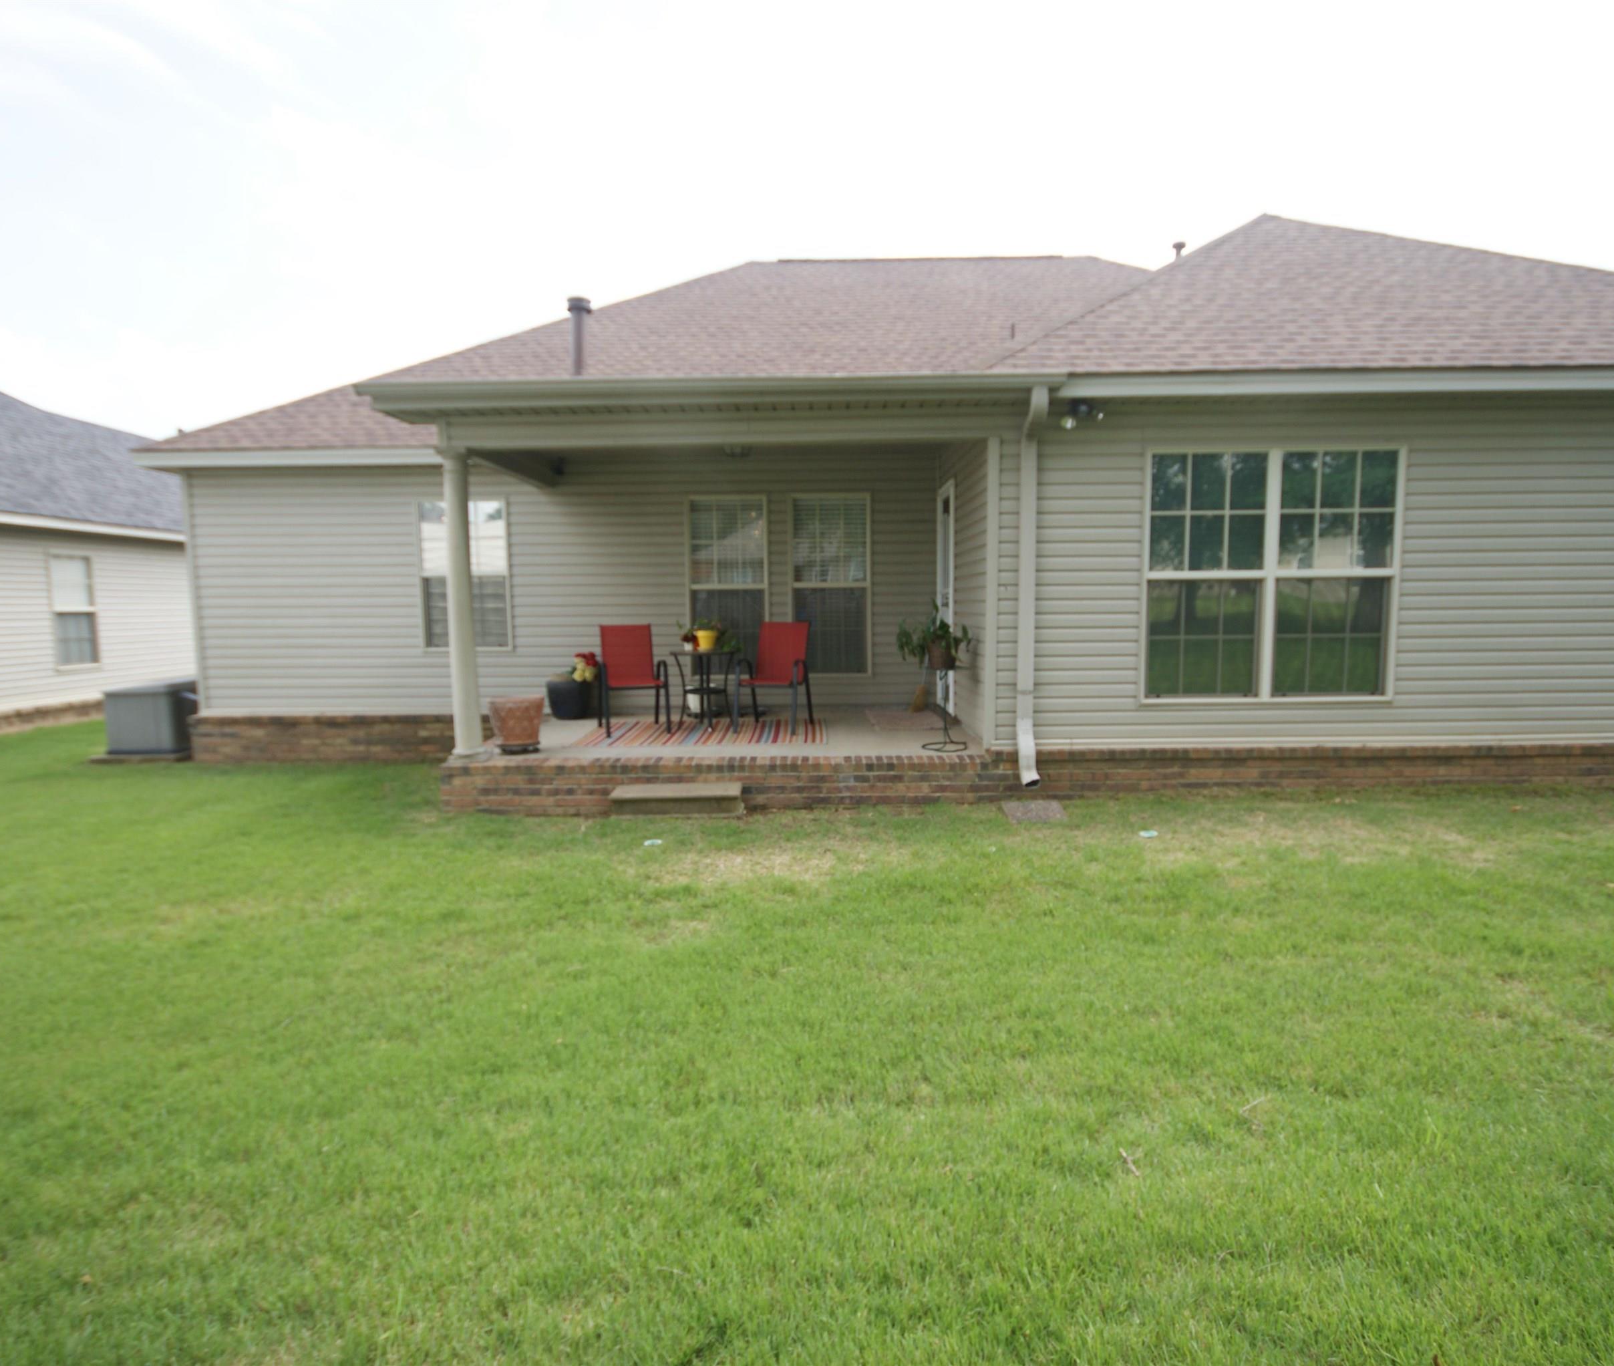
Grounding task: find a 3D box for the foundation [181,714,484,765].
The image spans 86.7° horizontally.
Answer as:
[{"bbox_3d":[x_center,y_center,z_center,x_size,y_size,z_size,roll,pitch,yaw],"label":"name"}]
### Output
[{"bbox_3d":[-4.684,0.562,8.733,3.130,0.460,0.200,0,5,0],"label":"foundation"}]

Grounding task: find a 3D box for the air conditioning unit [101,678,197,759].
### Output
[{"bbox_3d":[-6.969,0.412,9.357,0.760,0.670,0.800,0,5,0],"label":"air conditioning unit"}]

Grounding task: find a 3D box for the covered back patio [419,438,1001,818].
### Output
[{"bbox_3d":[-0.648,-0.542,7.287,3.990,2.660,2.710,0,5,0],"label":"covered back patio"}]

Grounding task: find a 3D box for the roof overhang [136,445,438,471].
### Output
[{"bbox_3d":[-4.925,-2.181,8.357,3.100,0.195,0.330,0,5,0],"label":"roof overhang"}]

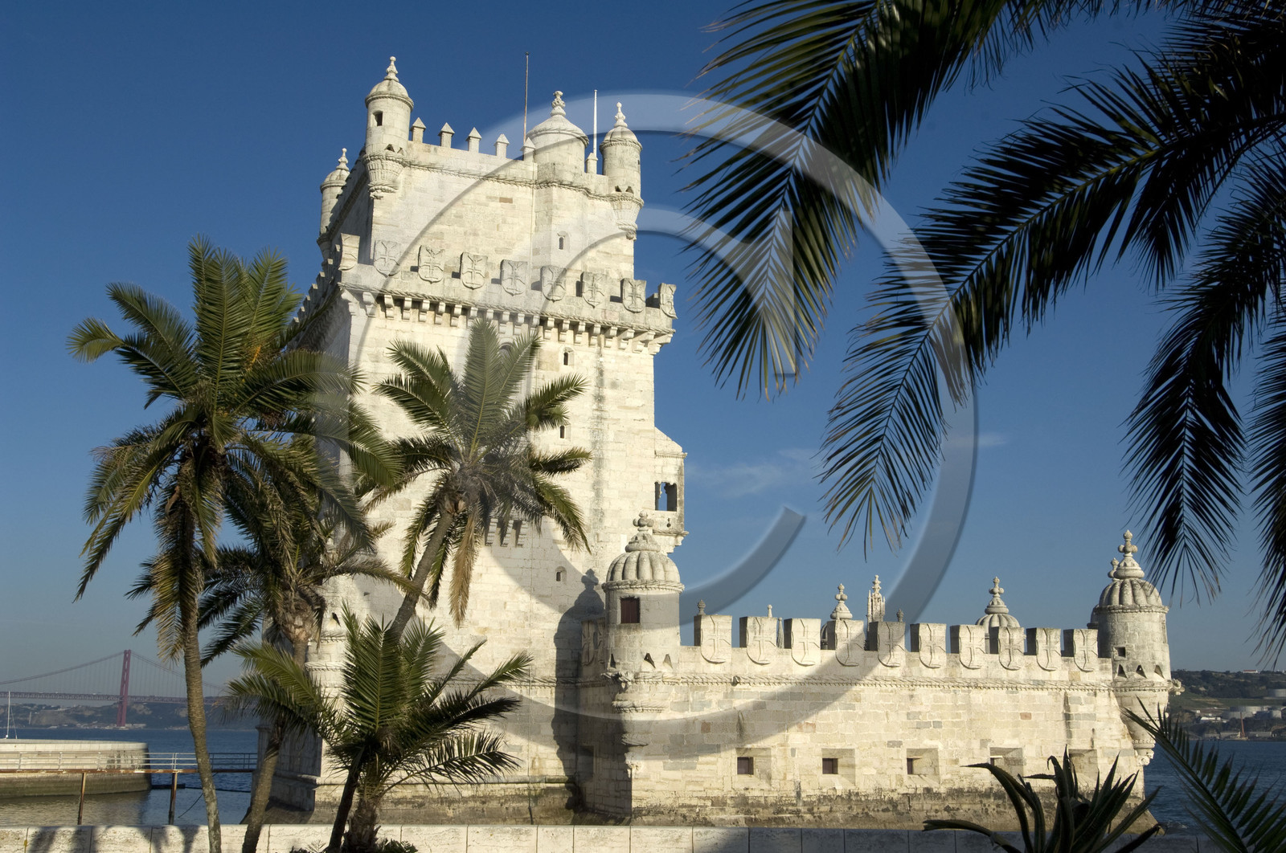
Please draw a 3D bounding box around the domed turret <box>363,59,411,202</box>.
[{"bbox_3d":[-10.077,-11.744,52.288,1.880,6.370,1.880,6,-14,-24],"label":"domed turret"}]

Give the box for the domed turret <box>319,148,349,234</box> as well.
[{"bbox_3d":[-13.873,-10.711,60.798,1.854,4.517,1.854,6,-14,-23],"label":"domed turret"}]

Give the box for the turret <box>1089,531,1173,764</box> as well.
[{"bbox_3d":[19.466,8.638,52.032,2.998,9.088,2.998,4,-14,-16],"label":"turret"}]

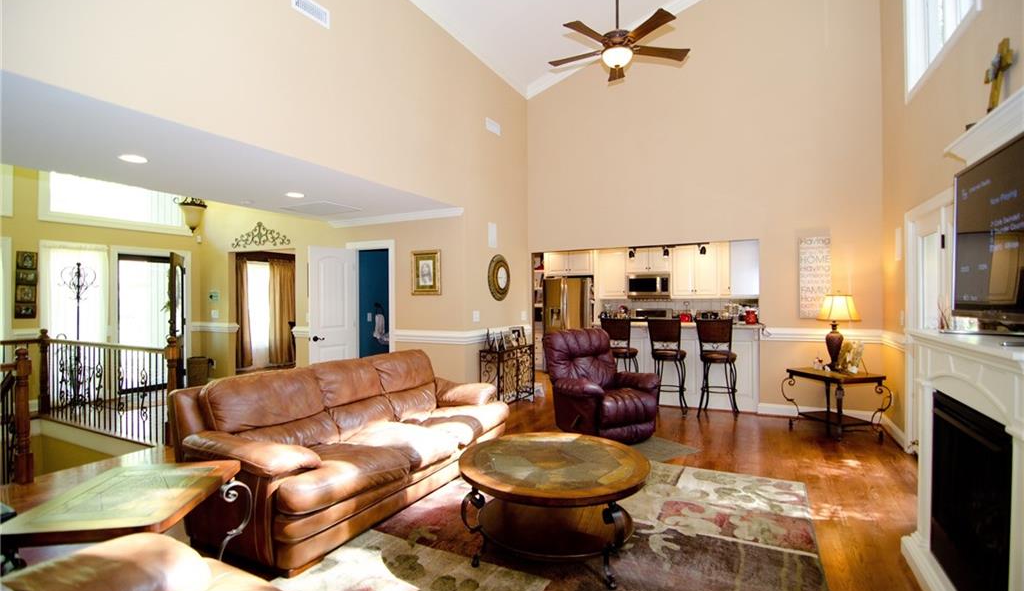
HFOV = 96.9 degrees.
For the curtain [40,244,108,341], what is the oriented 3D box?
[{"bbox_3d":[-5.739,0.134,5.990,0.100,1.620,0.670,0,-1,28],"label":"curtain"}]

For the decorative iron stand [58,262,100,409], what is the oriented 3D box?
[{"bbox_3d":[-5.600,0.506,5.870,0.480,1.880,0.500,0,0,28],"label":"decorative iron stand"}]

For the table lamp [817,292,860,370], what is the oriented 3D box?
[{"bbox_3d":[3.514,0.389,4.900,0.400,0.840,0.400,0,-1,28],"label":"table lamp"}]

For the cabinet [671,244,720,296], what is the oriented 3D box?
[{"bbox_3d":[3.286,-0.457,8.075,0.775,0.980,0.340,0,0,28],"label":"cabinet"}]

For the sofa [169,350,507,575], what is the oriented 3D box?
[{"bbox_3d":[-0.998,0.949,3.336,1.040,0.920,2.290,0,-1,28],"label":"sofa"}]

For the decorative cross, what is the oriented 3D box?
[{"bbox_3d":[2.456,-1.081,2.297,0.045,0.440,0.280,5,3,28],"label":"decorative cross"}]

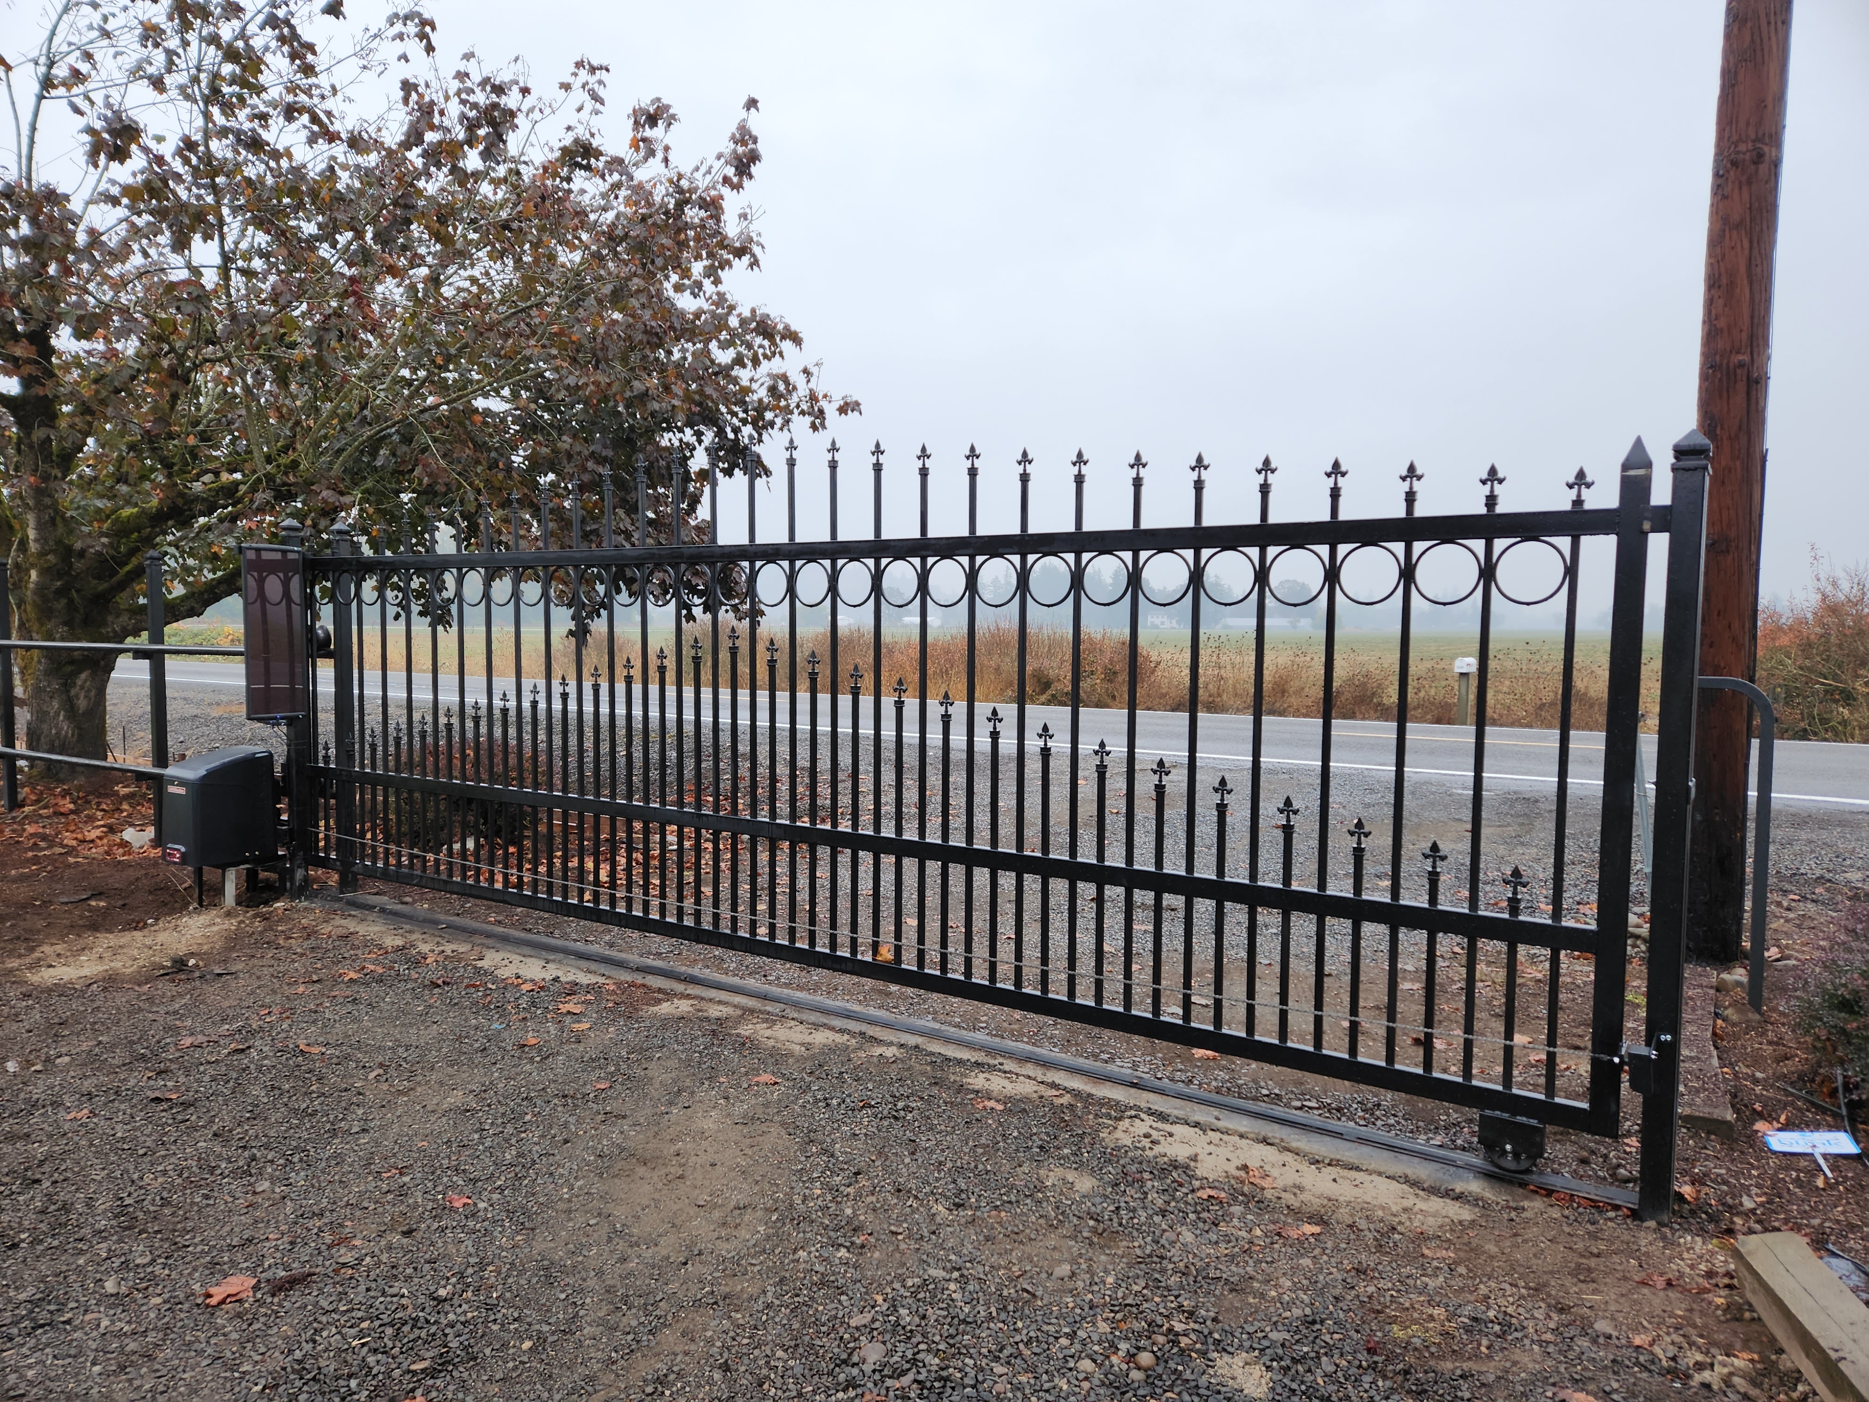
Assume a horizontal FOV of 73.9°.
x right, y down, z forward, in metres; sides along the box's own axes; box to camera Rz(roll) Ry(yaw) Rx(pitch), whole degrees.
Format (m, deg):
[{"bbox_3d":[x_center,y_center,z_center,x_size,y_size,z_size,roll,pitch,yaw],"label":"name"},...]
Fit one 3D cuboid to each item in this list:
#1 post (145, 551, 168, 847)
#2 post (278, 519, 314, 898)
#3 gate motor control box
[{"bbox_3d":[-5.312,-0.010,8.492,0.083,2.025,0.083,3,4,35],"label":"post"},{"bbox_3d":[-3.578,0.051,6.961,0.083,2.124,0.083,3,4,35],"label":"post"},{"bbox_3d":[-4.086,0.599,7.120,0.364,0.609,0.465,3,4,35],"label":"gate motor control box"}]

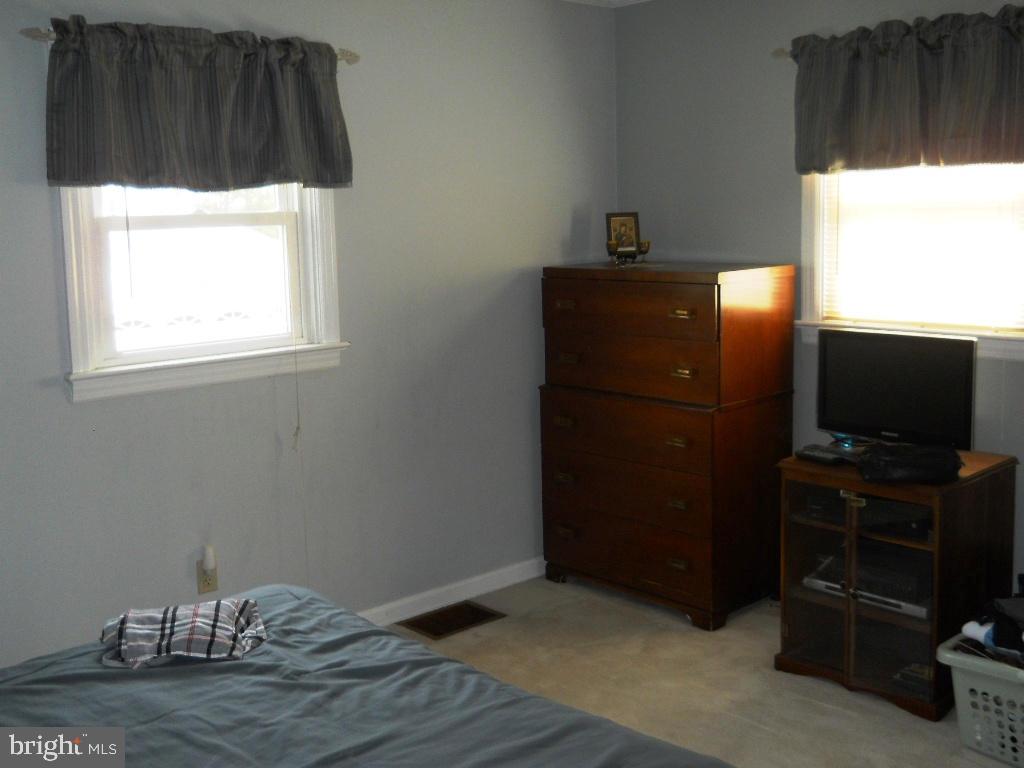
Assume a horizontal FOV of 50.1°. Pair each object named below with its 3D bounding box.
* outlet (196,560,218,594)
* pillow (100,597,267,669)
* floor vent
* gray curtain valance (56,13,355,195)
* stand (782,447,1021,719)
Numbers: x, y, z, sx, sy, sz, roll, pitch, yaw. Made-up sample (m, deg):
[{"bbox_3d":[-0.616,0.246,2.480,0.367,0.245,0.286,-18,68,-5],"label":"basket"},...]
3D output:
[{"bbox_3d":[-1.021,0.651,3.681,0.070,0.112,0.010,-9,12,-41],"label":"outlet"},{"bbox_3d":[-0.749,0.577,2.556,0.360,0.082,0.190,-1,9,0],"label":"pillow"},{"bbox_3d":[-0.235,0.911,4.253,0.345,0.015,0.243,-9,12,-41],"label":"floor vent"},{"bbox_3d":[-0.950,-0.859,3.452,1.010,0.485,0.100,-9,12,-41],"label":"gray curtain valance"},{"bbox_3d":[1.280,0.607,3.663,0.563,0.724,0.546,8,13,44],"label":"stand"}]

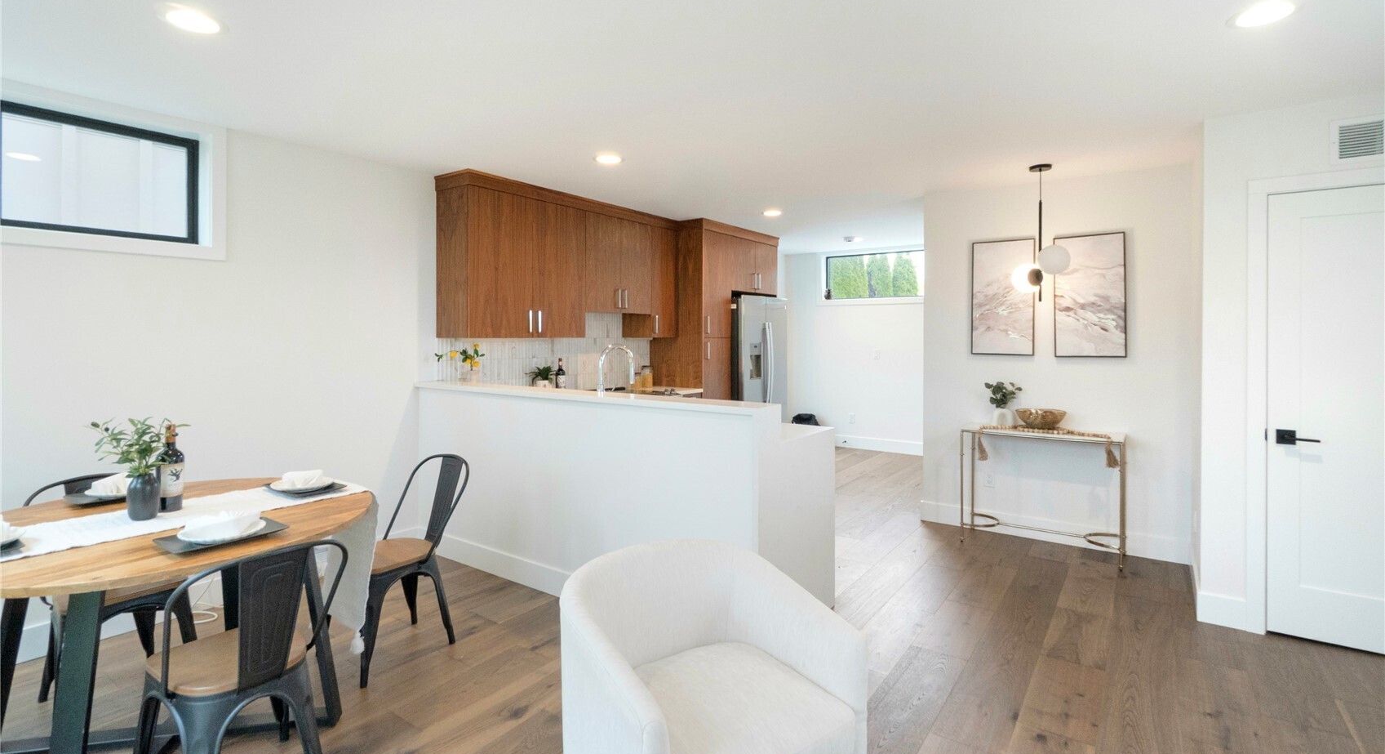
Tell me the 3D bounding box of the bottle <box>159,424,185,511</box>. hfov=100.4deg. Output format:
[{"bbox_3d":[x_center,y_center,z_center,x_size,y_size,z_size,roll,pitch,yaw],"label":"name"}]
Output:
[{"bbox_3d":[-1.934,0.334,2.145,0.080,0.305,0.080,2,3,33],"label":"bottle"}]

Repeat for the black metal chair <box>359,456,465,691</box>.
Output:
[{"bbox_3d":[-1.338,0.794,2.565,0.430,0.850,0.490,2,3,36],"label":"black metal chair"}]

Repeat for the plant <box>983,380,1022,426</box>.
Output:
[{"bbox_3d":[2.140,0.187,3.984,0.240,0.305,0.200,2,3,33],"label":"plant"}]

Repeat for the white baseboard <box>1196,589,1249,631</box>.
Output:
[{"bbox_3d":[2.568,1.131,2.795,0.178,0.150,0.020,2,3,33],"label":"white baseboard"}]

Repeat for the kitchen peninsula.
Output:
[{"bbox_3d":[-0.543,0.621,3.376,2.527,1.091,0.764,2,3,33],"label":"kitchen peninsula"}]

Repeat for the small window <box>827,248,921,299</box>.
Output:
[{"bbox_3d":[2.263,-1.242,7.064,1.323,0.541,0.090,2,3,33],"label":"small window"}]

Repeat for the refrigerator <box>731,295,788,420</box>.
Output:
[{"bbox_3d":[0.483,0.074,6.081,0.741,1.795,0.879,2,3,36],"label":"refrigerator"}]

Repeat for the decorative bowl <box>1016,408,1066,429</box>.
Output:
[{"bbox_3d":[2.306,0.279,3.820,0.295,0.122,0.295,2,3,33],"label":"decorative bowl"}]

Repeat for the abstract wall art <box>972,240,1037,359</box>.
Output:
[{"bbox_3d":[2.188,-0.564,4.089,0.410,0.836,0.035,2,3,33],"label":"abstract wall art"}]

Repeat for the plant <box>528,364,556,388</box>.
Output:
[{"bbox_3d":[-1.119,0.032,4.278,0.190,0.240,0.190,2,3,33],"label":"plant"}]

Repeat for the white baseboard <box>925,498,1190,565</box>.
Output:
[{"bbox_3d":[2.402,1.050,3.962,1.565,0.147,0.020,2,3,33],"label":"white baseboard"}]

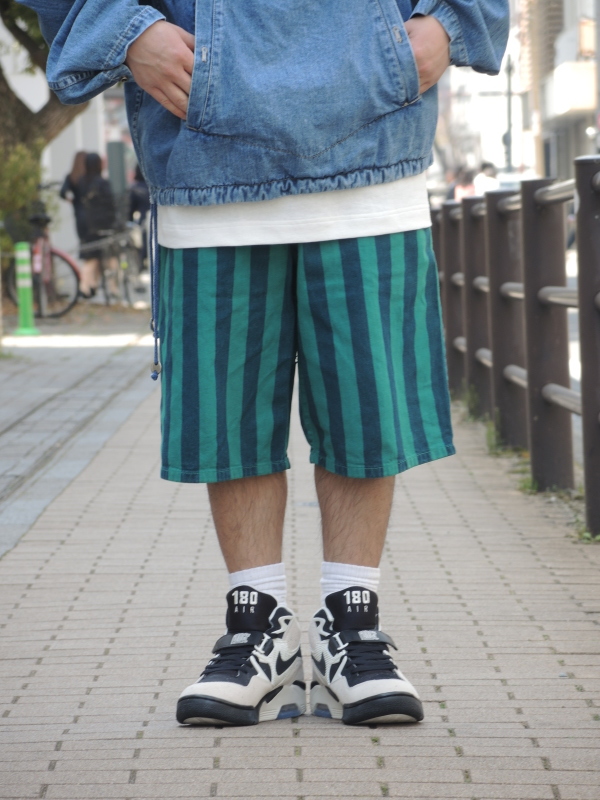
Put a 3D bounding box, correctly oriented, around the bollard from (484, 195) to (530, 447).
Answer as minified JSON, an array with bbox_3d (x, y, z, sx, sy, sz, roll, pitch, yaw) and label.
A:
[{"bbox_3d":[0.643,-0.248,14.250,0.108,0.810,0.108,-2,2,0],"label":"bollard"}]

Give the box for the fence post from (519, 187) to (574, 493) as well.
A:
[{"bbox_3d":[0.645,-0.168,12.050,0.108,0.810,0.108,-2,2,0],"label":"fence post"}]

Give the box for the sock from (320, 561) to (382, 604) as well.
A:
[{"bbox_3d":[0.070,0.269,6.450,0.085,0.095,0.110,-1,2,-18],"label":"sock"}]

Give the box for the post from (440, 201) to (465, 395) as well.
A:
[{"bbox_3d":[0.677,-0.423,19.550,0.115,0.820,0.115,-2,2,0],"label":"post"}]

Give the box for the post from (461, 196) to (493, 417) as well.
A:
[{"bbox_3d":[0.673,-0.342,17.200,0.115,0.820,0.115,-2,2,0],"label":"post"}]

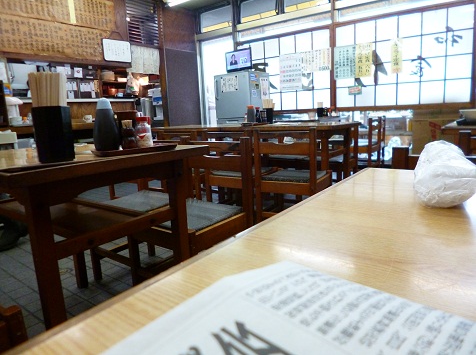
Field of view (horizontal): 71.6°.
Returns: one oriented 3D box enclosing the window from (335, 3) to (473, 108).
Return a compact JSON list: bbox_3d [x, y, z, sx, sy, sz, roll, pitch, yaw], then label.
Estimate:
[{"bbox_3d":[1.853,-1.353,3.843,1.435,1.040,0.060,4,12,31],"label":"window"}]

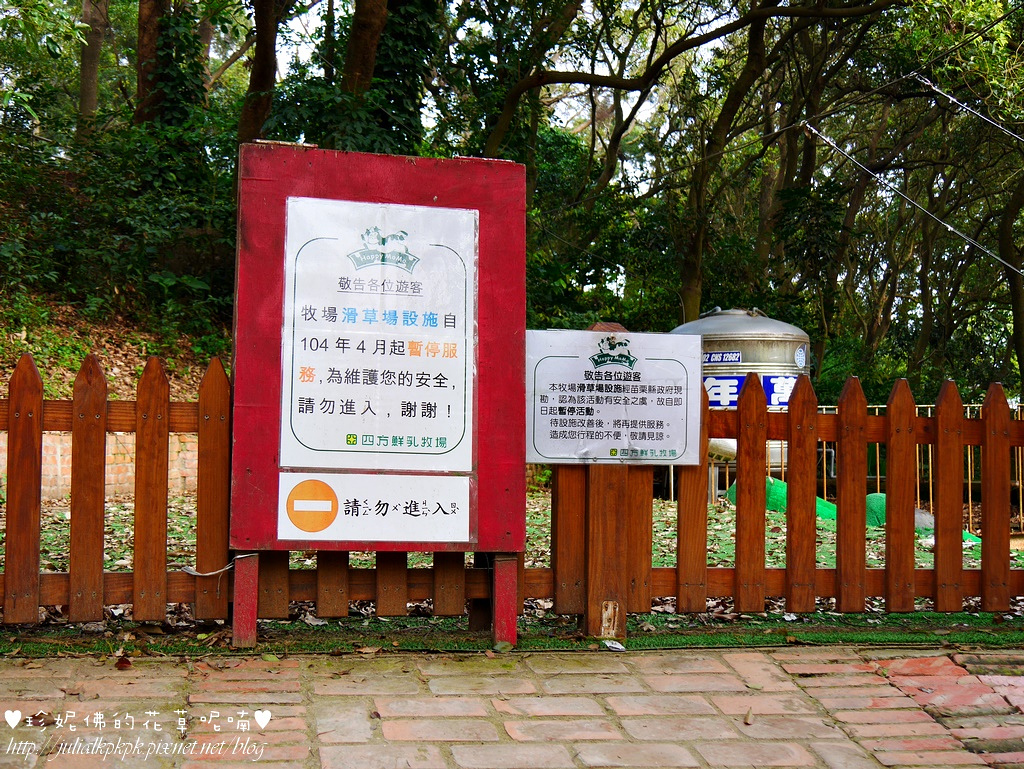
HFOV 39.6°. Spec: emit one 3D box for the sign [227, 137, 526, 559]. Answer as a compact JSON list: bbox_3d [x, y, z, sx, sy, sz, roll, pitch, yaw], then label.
[{"bbox_3d":[-0.288,-0.074,3.162,0.648,0.890,0.055,2,-8,-14],"label":"sign"}]

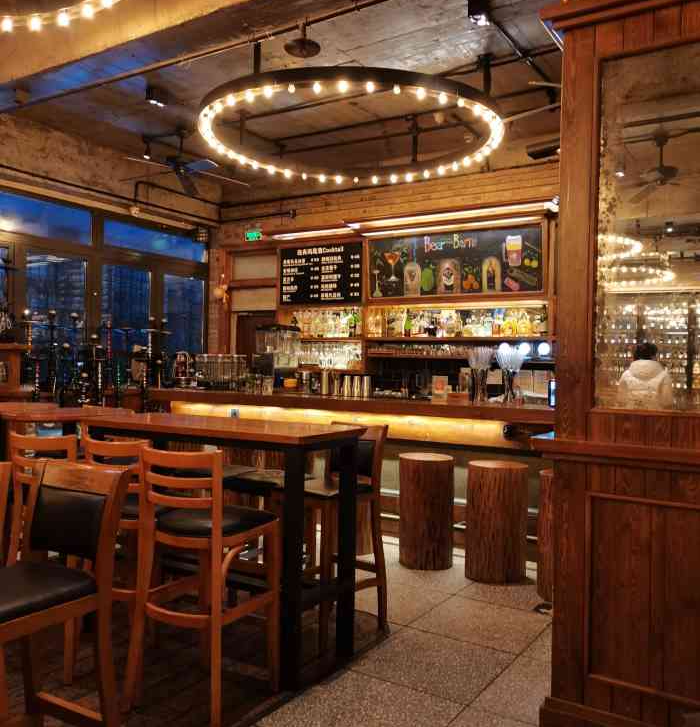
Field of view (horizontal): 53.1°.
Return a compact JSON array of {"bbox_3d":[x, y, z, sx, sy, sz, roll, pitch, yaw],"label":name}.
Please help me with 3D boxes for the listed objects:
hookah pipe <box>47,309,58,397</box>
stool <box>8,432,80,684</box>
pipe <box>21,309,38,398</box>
[{"bbox_3d":[-2.419,-0.077,5.700,0.140,0.724,0.140,1,0,33],"label":"hookah pipe"},{"bbox_3d":[-1.215,0.822,3.203,0.440,1.050,0.490,1,0,23],"label":"stool"},{"bbox_3d":[-2.744,-0.086,6.000,0.165,0.740,0.165,1,0,32],"label":"pipe"}]

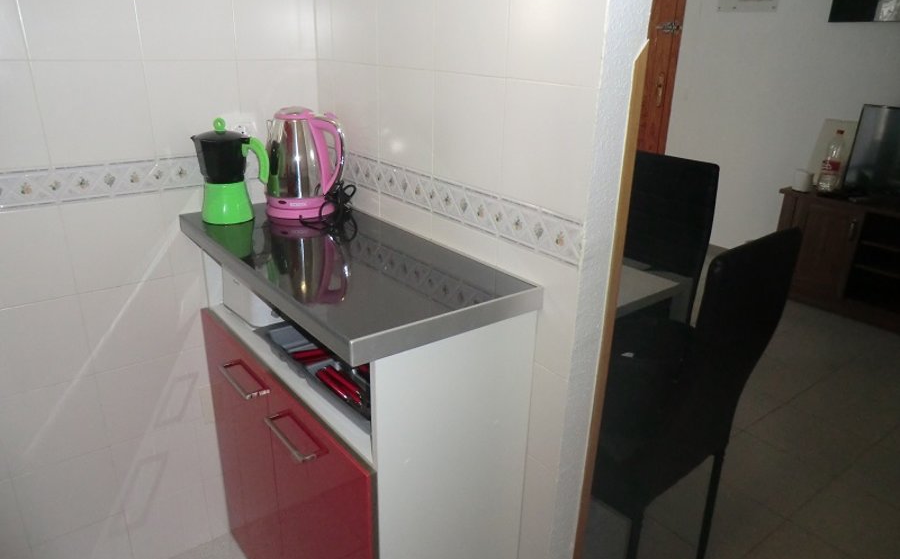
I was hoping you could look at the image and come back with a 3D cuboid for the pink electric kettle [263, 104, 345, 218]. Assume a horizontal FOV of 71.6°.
[{"bbox_3d":[-0.339,-0.278,1.472,0.195,0.243,0.158,4,21,7],"label":"pink electric kettle"}]

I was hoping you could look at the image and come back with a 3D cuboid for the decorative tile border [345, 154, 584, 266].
[{"bbox_3d":[-0.053,-0.179,1.300,0.012,0.072,0.842,-15,26,-36],"label":"decorative tile border"}]

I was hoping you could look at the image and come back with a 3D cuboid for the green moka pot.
[{"bbox_3d":[-0.490,-0.248,1.407,0.166,0.226,0.115,1,21,-1],"label":"green moka pot"}]

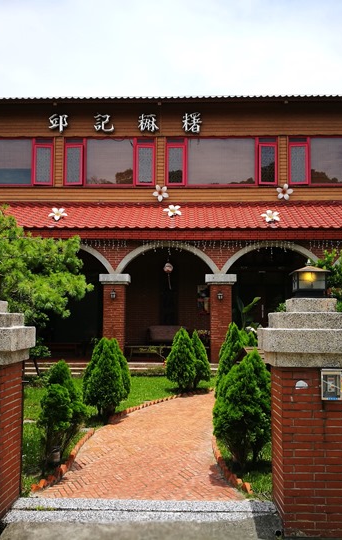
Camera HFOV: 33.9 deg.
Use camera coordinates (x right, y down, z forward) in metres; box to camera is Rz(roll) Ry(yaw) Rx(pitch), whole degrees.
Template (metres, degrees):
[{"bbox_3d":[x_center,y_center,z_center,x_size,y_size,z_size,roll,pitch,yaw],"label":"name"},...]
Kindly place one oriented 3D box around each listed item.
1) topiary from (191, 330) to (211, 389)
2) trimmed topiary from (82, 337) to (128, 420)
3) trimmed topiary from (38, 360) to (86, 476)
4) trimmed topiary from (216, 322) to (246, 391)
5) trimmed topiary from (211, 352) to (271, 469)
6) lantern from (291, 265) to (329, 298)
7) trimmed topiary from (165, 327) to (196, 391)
[{"bbox_3d":[0.605,1.893,11.927,0.515,1.187,0.515,0,-5,0],"label":"topiary"},{"bbox_3d":[-1.064,1.676,8.984,0.778,1.184,0.778,0,-5,0],"label":"trimmed topiary"},{"bbox_3d":[-1.136,1.490,5.829,0.508,1.089,0.508,0,-5,0],"label":"trimmed topiary"},{"bbox_3d":[1.173,1.713,10.803,0.642,1.380,0.642,0,-5,0],"label":"trimmed topiary"},{"bbox_3d":[0.773,1.452,5.986,0.673,1.188,0.673,0,-5,0],"label":"trimmed topiary"},{"bbox_3d":[1.175,0.094,4.733,0.253,0.291,0.253,0,-5,0],"label":"lantern"},{"bbox_3d":[0.210,1.837,11.777,0.657,1.276,0.657,0,-5,0],"label":"trimmed topiary"}]

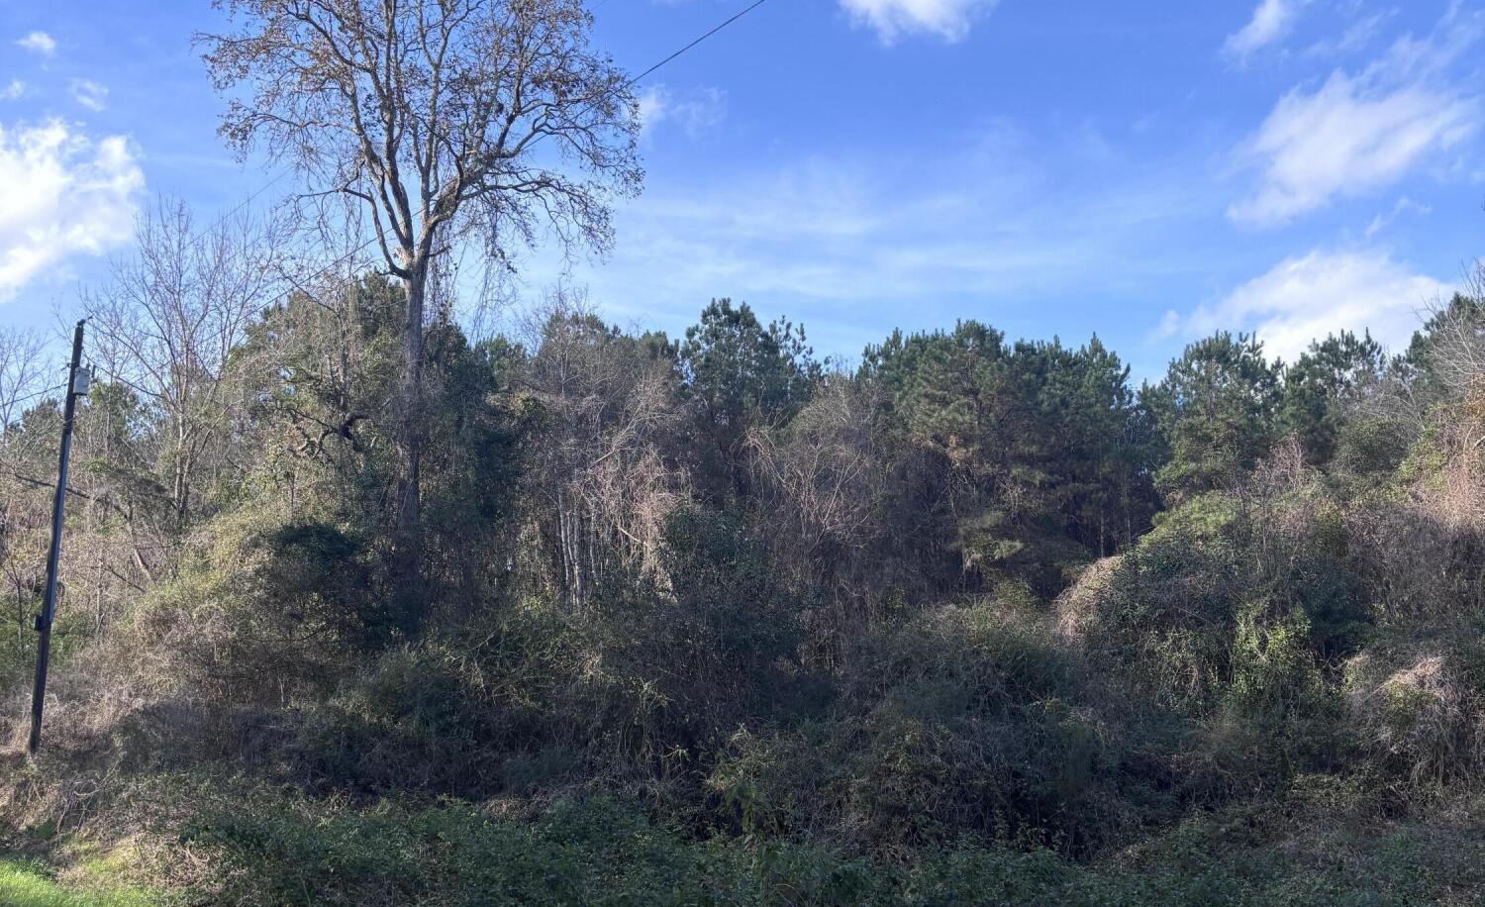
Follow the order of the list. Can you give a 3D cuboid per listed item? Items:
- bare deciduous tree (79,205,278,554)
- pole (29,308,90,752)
[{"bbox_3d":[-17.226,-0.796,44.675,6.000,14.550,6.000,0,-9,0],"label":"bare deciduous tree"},{"bbox_3d":[-15.879,1.830,34.640,0.500,10.170,0.450,2,-9,0],"label":"pole"}]

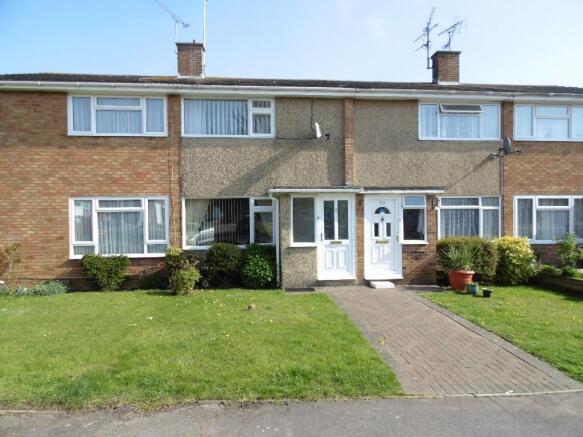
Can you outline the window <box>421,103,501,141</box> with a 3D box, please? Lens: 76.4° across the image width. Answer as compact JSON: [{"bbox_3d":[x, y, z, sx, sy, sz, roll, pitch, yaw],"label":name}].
[{"bbox_3d":[4.593,-2.628,10.087,2.363,1.004,0.120,-1,1,-6],"label":"window"}]

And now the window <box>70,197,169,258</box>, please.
[{"bbox_3d":[-4.241,0.227,9.178,2.338,1.506,0.100,-1,1,-6],"label":"window"}]

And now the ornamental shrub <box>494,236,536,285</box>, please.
[{"bbox_3d":[5.637,1.061,9.300,1.080,1.218,0.980,-1,1,-6],"label":"ornamental shrub"}]

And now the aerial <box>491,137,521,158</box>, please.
[{"bbox_3d":[5.804,-1.903,9.930,0.600,0.580,0.520,0,1,6],"label":"aerial"}]

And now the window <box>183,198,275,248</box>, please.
[{"bbox_3d":[-1.578,0.133,9.442,2.338,1.308,0.100,-1,1,-6],"label":"window"}]

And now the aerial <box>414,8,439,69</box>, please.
[{"bbox_3d":[4.701,-6.210,12.850,0.600,1.900,1.000,-1,1,-16],"label":"aerial"}]

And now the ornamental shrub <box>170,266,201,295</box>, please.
[{"bbox_3d":[-2.415,1.389,8.400,0.703,0.669,0.620,-1,1,-6],"label":"ornamental shrub"}]

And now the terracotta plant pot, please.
[{"bbox_3d":[3.816,1.418,8.300,0.560,0.440,0.560,0,1,0],"label":"terracotta plant pot"}]

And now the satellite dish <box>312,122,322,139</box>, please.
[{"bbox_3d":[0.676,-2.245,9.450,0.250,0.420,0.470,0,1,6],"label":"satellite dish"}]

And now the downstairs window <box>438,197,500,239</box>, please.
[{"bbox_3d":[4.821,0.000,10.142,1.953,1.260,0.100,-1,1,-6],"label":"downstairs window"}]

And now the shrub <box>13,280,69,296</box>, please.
[{"bbox_3d":[-5.726,1.604,8.450,1.200,0.320,0.600,-1,1,-6],"label":"shrub"}]

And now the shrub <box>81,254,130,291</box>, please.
[{"bbox_3d":[-4.330,1.254,8.600,1.050,0.820,0.750,-1,1,-6],"label":"shrub"}]

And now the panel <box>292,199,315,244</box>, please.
[{"bbox_3d":[0.287,0.053,8.680,0.529,1.066,0.060,-1,1,-6],"label":"panel"}]

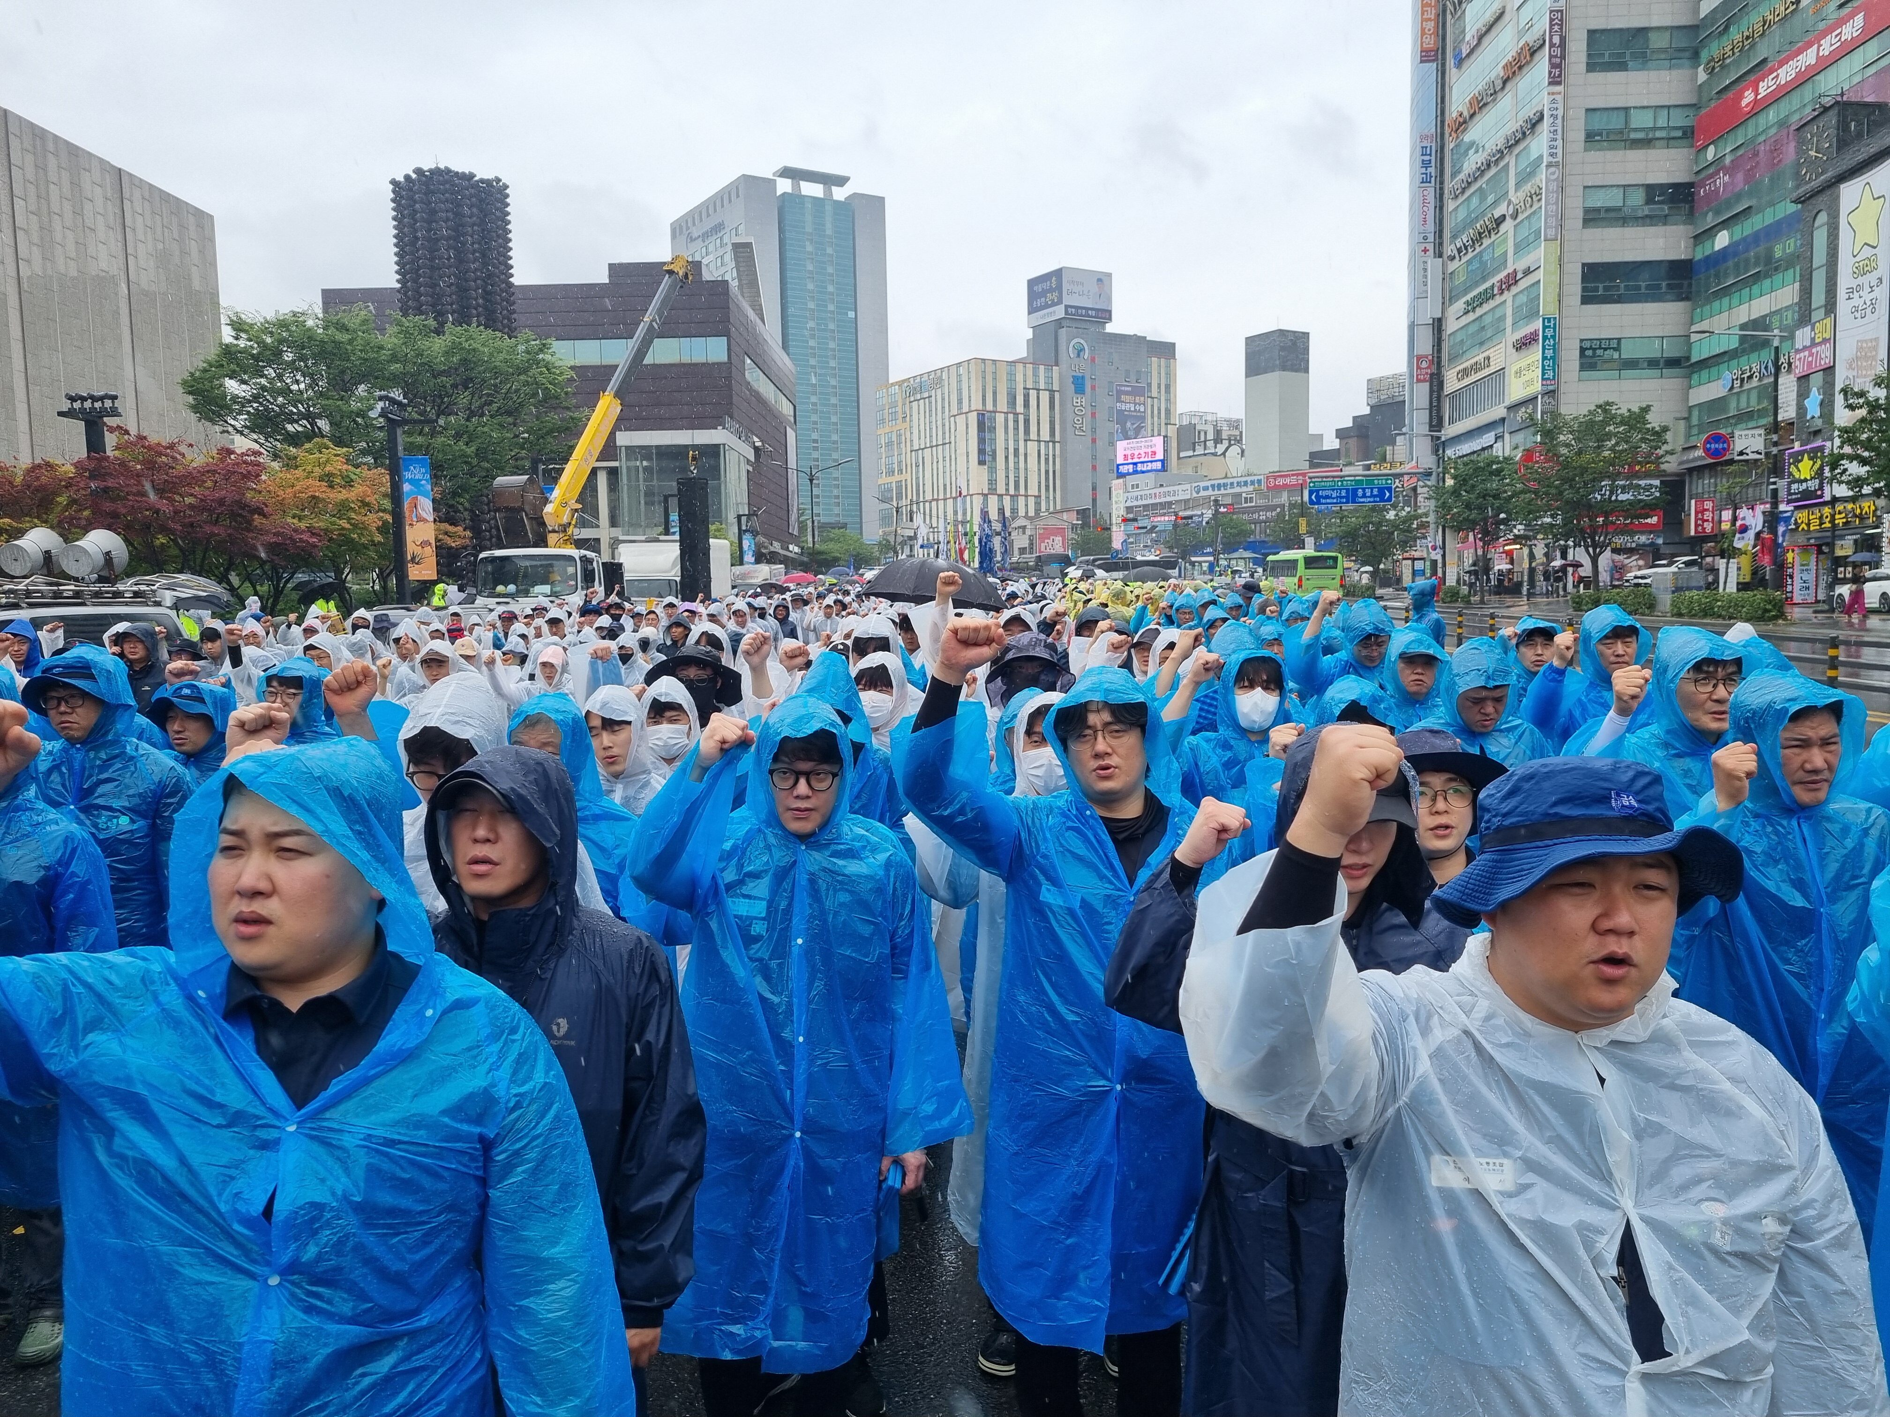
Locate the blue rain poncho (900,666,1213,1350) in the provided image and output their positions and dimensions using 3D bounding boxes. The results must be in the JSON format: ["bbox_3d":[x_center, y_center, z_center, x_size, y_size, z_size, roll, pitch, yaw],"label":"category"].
[{"bbox_3d":[0.230,0.561,2.780,0.620,1.290,0.480,-2,5,-6],"label":"blue rain poncho"}]

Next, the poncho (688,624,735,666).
[{"bbox_3d":[-1.240,0.135,7.656,0.540,1.200,0.420,-2,5,-5],"label":"poncho"}]

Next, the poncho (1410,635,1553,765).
[{"bbox_3d":[1.856,0.385,4.908,0.560,1.230,0.400,0,6,13],"label":"poncho"}]

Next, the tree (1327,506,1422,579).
[{"bbox_3d":[28.172,-10.503,92.884,6.100,6.500,5.900,-1,5,0],"label":"tree"}]

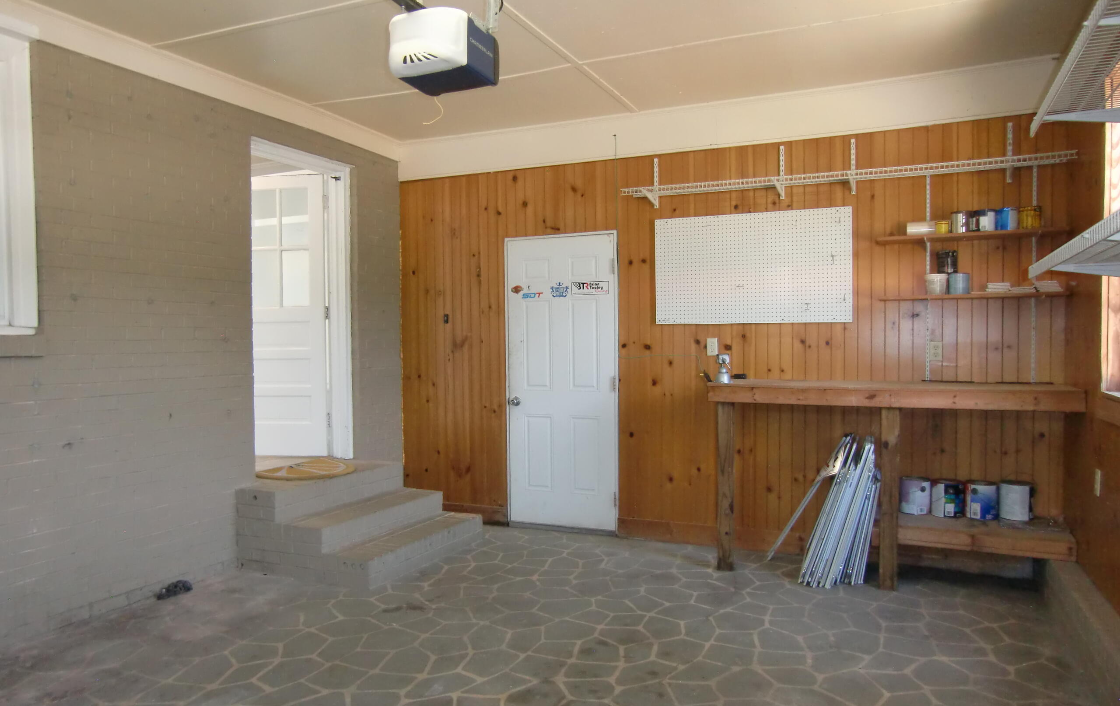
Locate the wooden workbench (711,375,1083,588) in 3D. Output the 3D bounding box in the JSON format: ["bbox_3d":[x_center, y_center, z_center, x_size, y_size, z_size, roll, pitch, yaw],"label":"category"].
[{"bbox_3d":[1.802,0.717,4.354,1.827,1.087,0.542,0,1,25],"label":"wooden workbench"}]

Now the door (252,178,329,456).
[{"bbox_3d":[-2.083,-0.261,5.575,0.840,2.000,0.045,0,1,4],"label":"door"}]

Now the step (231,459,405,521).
[{"bbox_3d":[-1.507,0.873,5.031,0.305,0.181,1.202,0,1,25],"label":"step"}]

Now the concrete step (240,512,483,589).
[{"bbox_3d":[-1.207,1.185,4.899,0.961,0.162,1.202,0,1,25],"label":"concrete step"}]

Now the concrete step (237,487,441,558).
[{"bbox_3d":[-1.354,1.034,4.964,0.640,0.140,1.202,0,1,25],"label":"concrete step"}]

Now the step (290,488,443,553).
[{"bbox_3d":[-1.215,1.034,4.900,0.335,0.140,1.202,0,1,25],"label":"step"}]

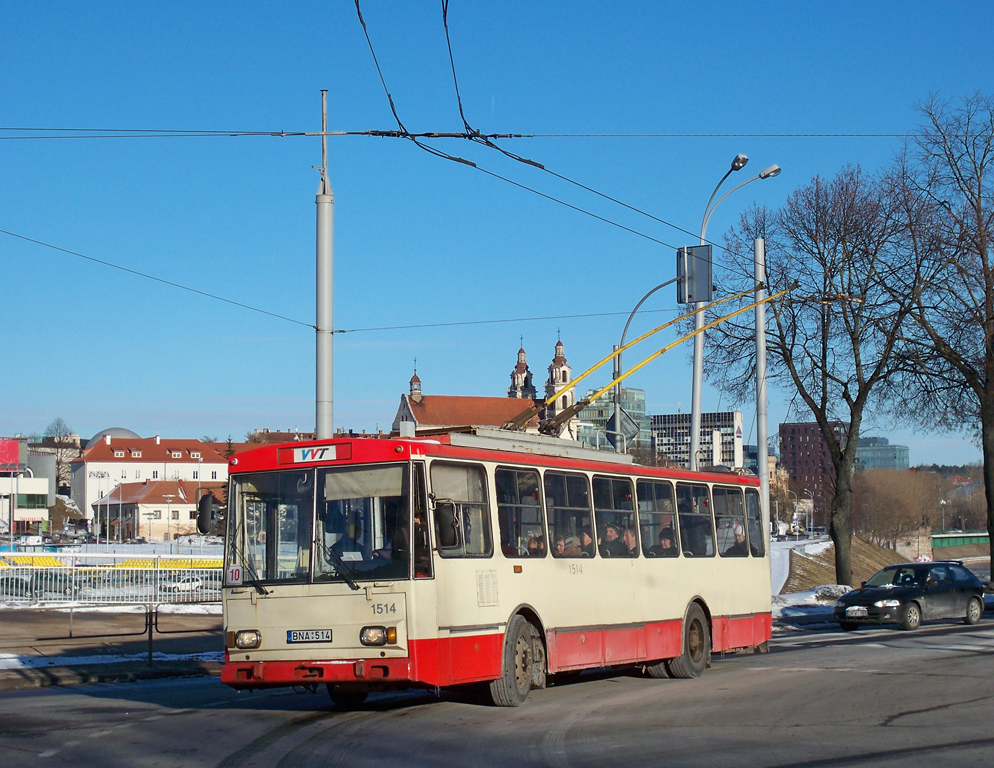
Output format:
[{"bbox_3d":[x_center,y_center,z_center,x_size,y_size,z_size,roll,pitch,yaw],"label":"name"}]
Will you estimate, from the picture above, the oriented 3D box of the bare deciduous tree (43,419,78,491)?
[{"bbox_3d":[-75.334,12.478,280.475,5.600,13.800,5.600,-1,-6,0],"label":"bare deciduous tree"}]

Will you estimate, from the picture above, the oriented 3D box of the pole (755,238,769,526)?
[{"bbox_3d":[6.749,1.156,41.124,0.260,9.800,0.260,-1,-6,0],"label":"pole"}]

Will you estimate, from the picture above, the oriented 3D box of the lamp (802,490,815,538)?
[{"bbox_3d":[63.101,26.285,329.057,1.800,9.900,0.700,-1,-6,0],"label":"lamp"}]

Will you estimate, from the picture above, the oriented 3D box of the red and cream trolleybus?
[{"bbox_3d":[0.660,2.420,22.100,2.600,3.200,10.800,-4,-7,29],"label":"red and cream trolleybus"}]

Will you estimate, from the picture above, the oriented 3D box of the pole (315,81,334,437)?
[{"bbox_3d":[-3.080,-0.291,29.223,0.340,10.200,0.340,-1,-6,0],"label":"pole"}]

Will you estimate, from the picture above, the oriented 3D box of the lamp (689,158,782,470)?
[{"bbox_3d":[5.418,0.108,37.737,1.900,11.100,1.200,-5,-8,35],"label":"lamp"}]

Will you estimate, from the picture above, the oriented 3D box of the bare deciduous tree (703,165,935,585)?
[{"bbox_3d":[10.378,-0.321,52.357,6.900,13.600,6.900,-1,-6,0],"label":"bare deciduous tree"}]

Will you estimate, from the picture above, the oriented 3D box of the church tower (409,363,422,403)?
[{"bbox_3d":[-20.096,-0.627,402.664,2.400,10.500,2.400,3,-7,-30],"label":"church tower"}]

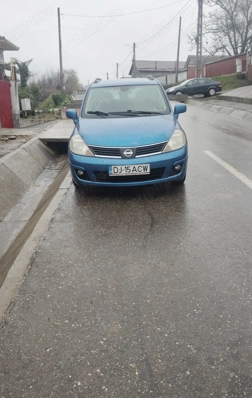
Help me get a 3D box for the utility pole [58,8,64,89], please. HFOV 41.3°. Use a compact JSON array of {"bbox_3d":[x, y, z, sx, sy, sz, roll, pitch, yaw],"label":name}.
[{"bbox_3d":[-5.202,-11.492,27.240,0.220,7.300,0.220,-1,19,0],"label":"utility pole"}]

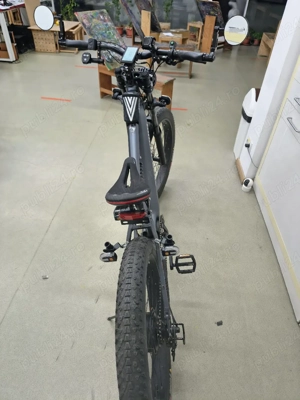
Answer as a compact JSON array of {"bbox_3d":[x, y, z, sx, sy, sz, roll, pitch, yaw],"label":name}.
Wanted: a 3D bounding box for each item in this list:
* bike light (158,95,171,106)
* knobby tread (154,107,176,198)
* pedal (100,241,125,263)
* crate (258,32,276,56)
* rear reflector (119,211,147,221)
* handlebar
[{"bbox_3d":[0.077,-0.520,1.450,0.060,0.045,0.045,16,43,14],"label":"bike light"},{"bbox_3d":[0.028,-0.280,1.897,0.103,0.737,0.737,13,42,16],"label":"knobby tread"},{"bbox_3d":[-0.141,0.194,1.045,0.090,0.075,0.055,1,41,-2],"label":"pedal"},{"bbox_3d":[2.352,-2.856,5.234,0.420,0.410,0.520,3,41,0],"label":"crate"},{"bbox_3d":[-0.061,0.055,0.965,0.093,0.031,0.025,-3,41,1],"label":"rear reflector"},{"bbox_3d":[-0.076,-0.673,1.247,0.735,0.080,0.125,14,42,16],"label":"handlebar"}]

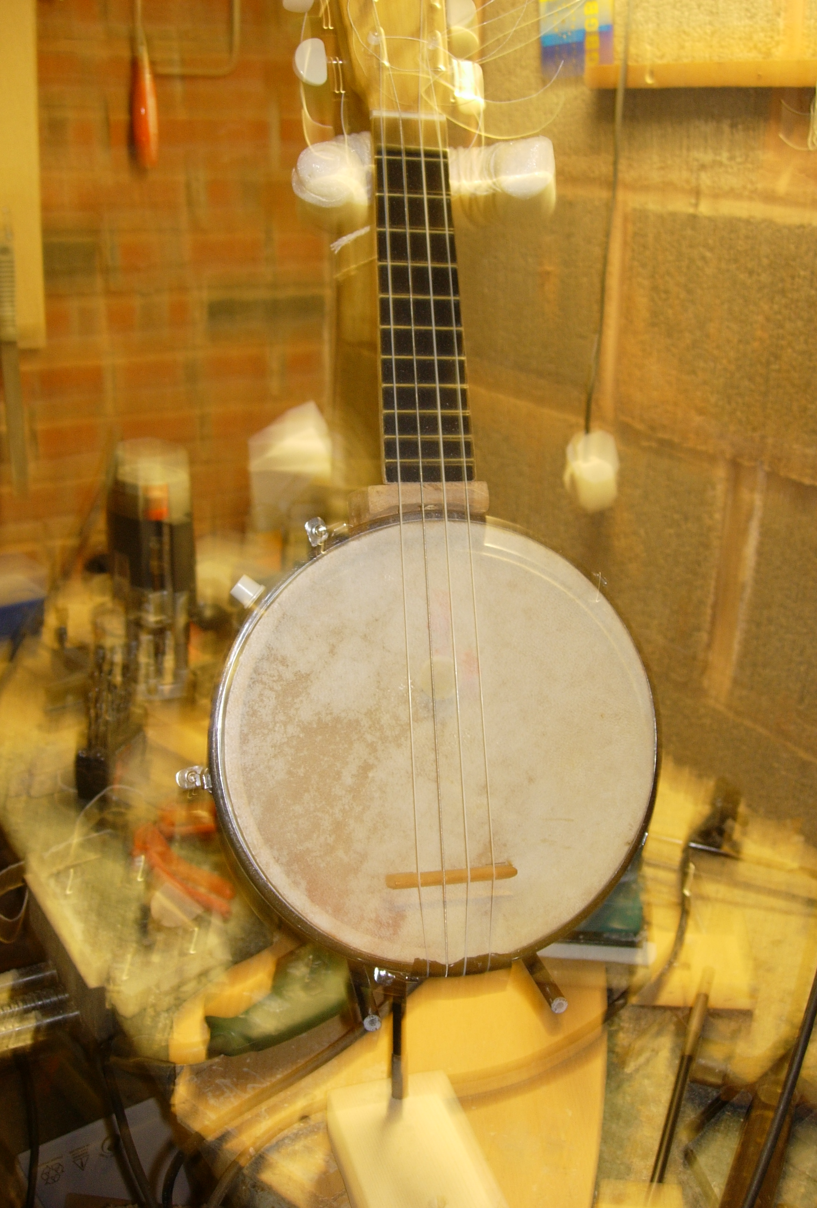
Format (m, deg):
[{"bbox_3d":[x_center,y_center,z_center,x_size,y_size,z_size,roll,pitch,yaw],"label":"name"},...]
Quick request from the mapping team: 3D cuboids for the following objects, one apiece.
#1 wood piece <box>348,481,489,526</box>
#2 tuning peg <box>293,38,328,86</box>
[{"bbox_3d":[0.005,-0.044,0.625,0.057,0.019,0.041,-2,-6,-15],"label":"wood piece"},{"bbox_3d":[-0.047,-0.260,0.638,0.015,0.022,0.007,-4,-7,-15],"label":"tuning peg"}]

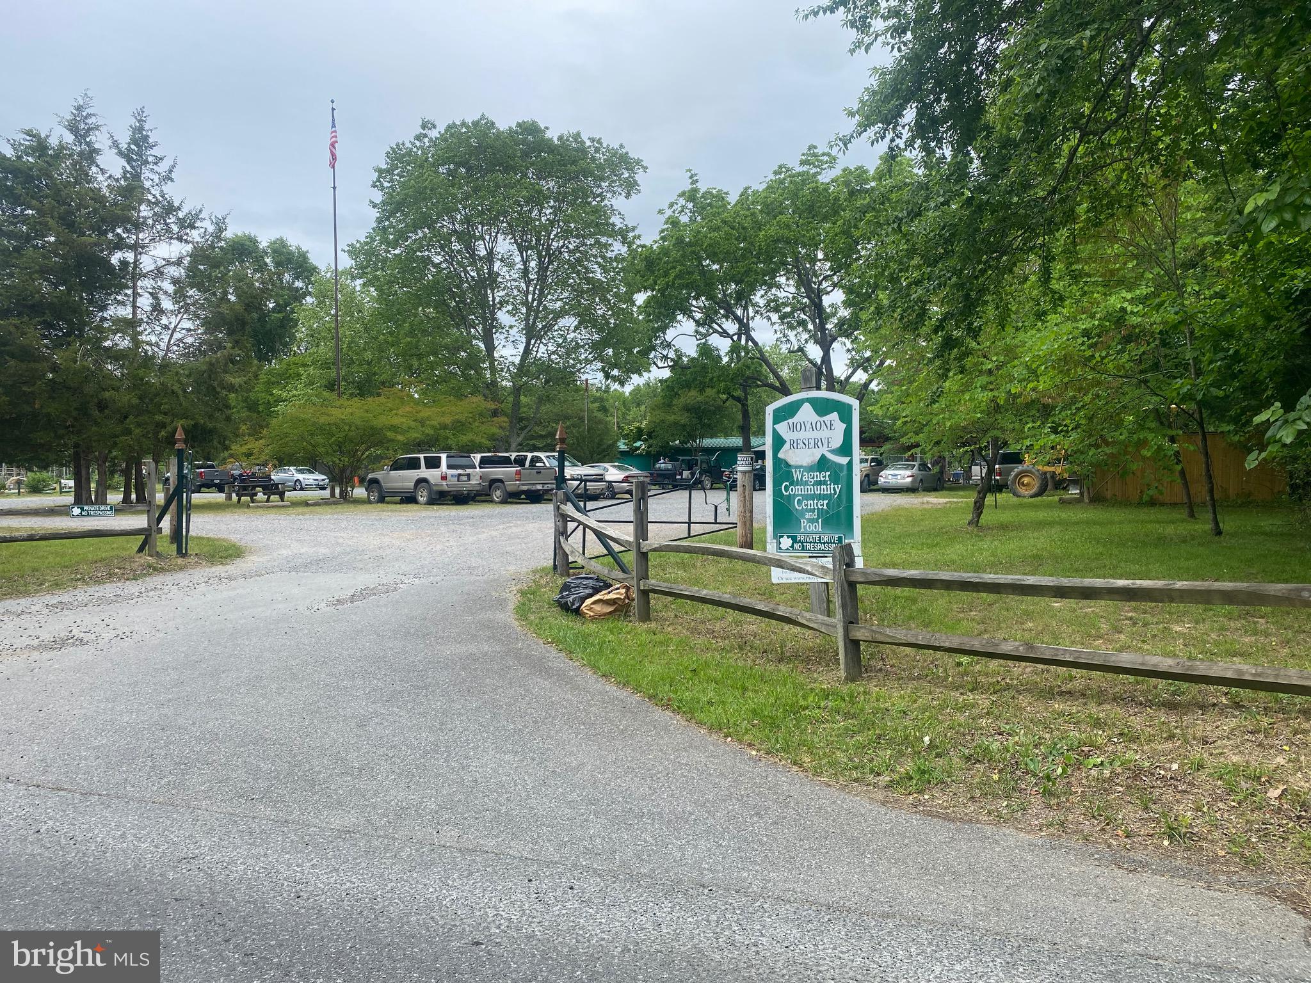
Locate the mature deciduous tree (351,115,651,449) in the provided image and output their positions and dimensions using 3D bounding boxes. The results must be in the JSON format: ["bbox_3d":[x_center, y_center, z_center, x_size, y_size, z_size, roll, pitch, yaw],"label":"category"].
[{"bbox_3d":[-8.537,-10.516,54.676,16.500,20.900,15.500,0,2,0],"label":"mature deciduous tree"}]

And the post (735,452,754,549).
[{"bbox_3d":[1.463,0.168,16.174,0.270,1.650,0.270,0,2,0],"label":"post"}]

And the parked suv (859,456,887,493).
[{"bbox_3d":[10.146,-0.932,48.272,1.880,1.790,5.100,1,2,33],"label":"parked suv"}]

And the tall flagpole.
[{"bbox_3d":[-13.159,-7.914,40.743,0.180,16.600,0.180,0,2,0],"label":"tall flagpole"}]

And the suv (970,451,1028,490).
[{"bbox_3d":[17.896,-0.999,47.470,5.500,1.910,1.970,-1,2,-23],"label":"suv"}]

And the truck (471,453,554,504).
[{"bbox_3d":[-6.434,-0.521,37.771,5.750,1.860,1.970,1,2,40],"label":"truck"}]

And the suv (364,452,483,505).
[{"bbox_3d":[-8.154,-0.440,34.273,4.580,1.750,1.780,1,2,37],"label":"suv"}]

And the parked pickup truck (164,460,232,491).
[{"bbox_3d":[-27.304,-0.853,58.571,5.500,1.860,1.930,1,2,42],"label":"parked pickup truck"}]

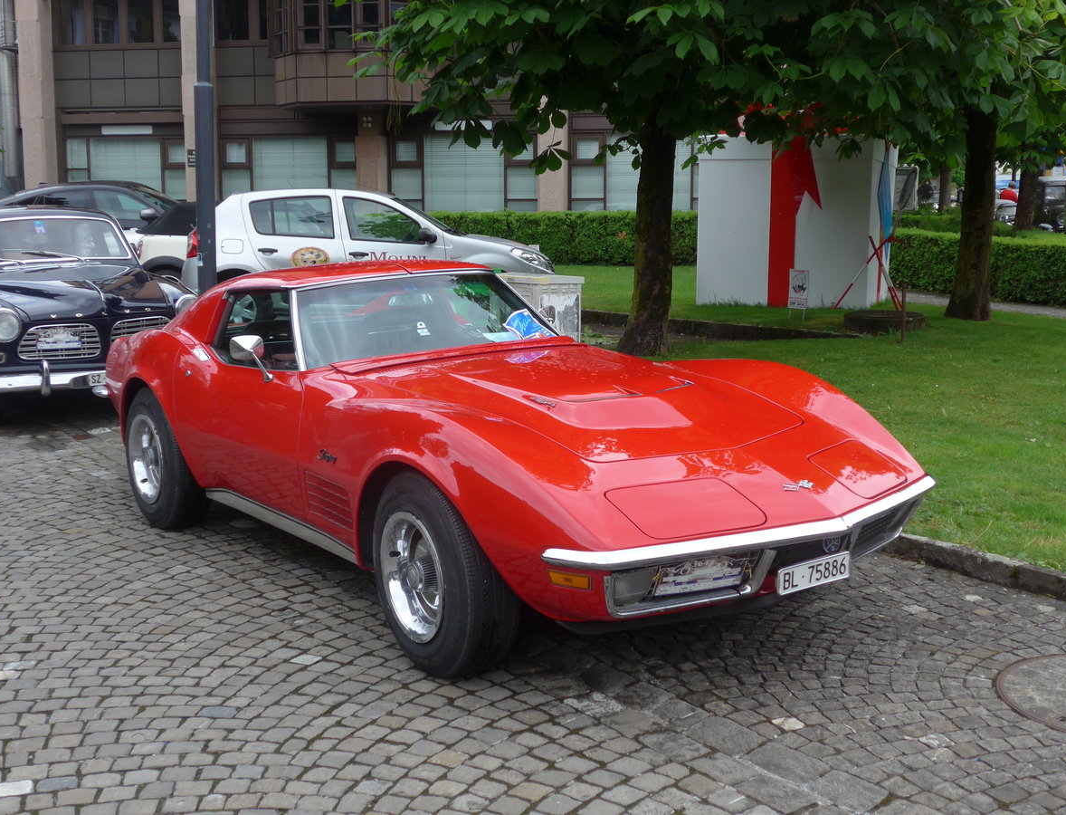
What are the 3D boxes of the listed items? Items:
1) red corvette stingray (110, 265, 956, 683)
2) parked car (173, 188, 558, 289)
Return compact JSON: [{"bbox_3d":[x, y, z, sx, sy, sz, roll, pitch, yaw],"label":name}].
[{"bbox_3d":[-0.409,0.017,5.843,1.760,1.214,4.635,-8,12,-34],"label":"red corvette stingray"},{"bbox_3d":[-1.865,-1.649,15.100,4.020,1.534,1.746,0,8,-5],"label":"parked car"}]

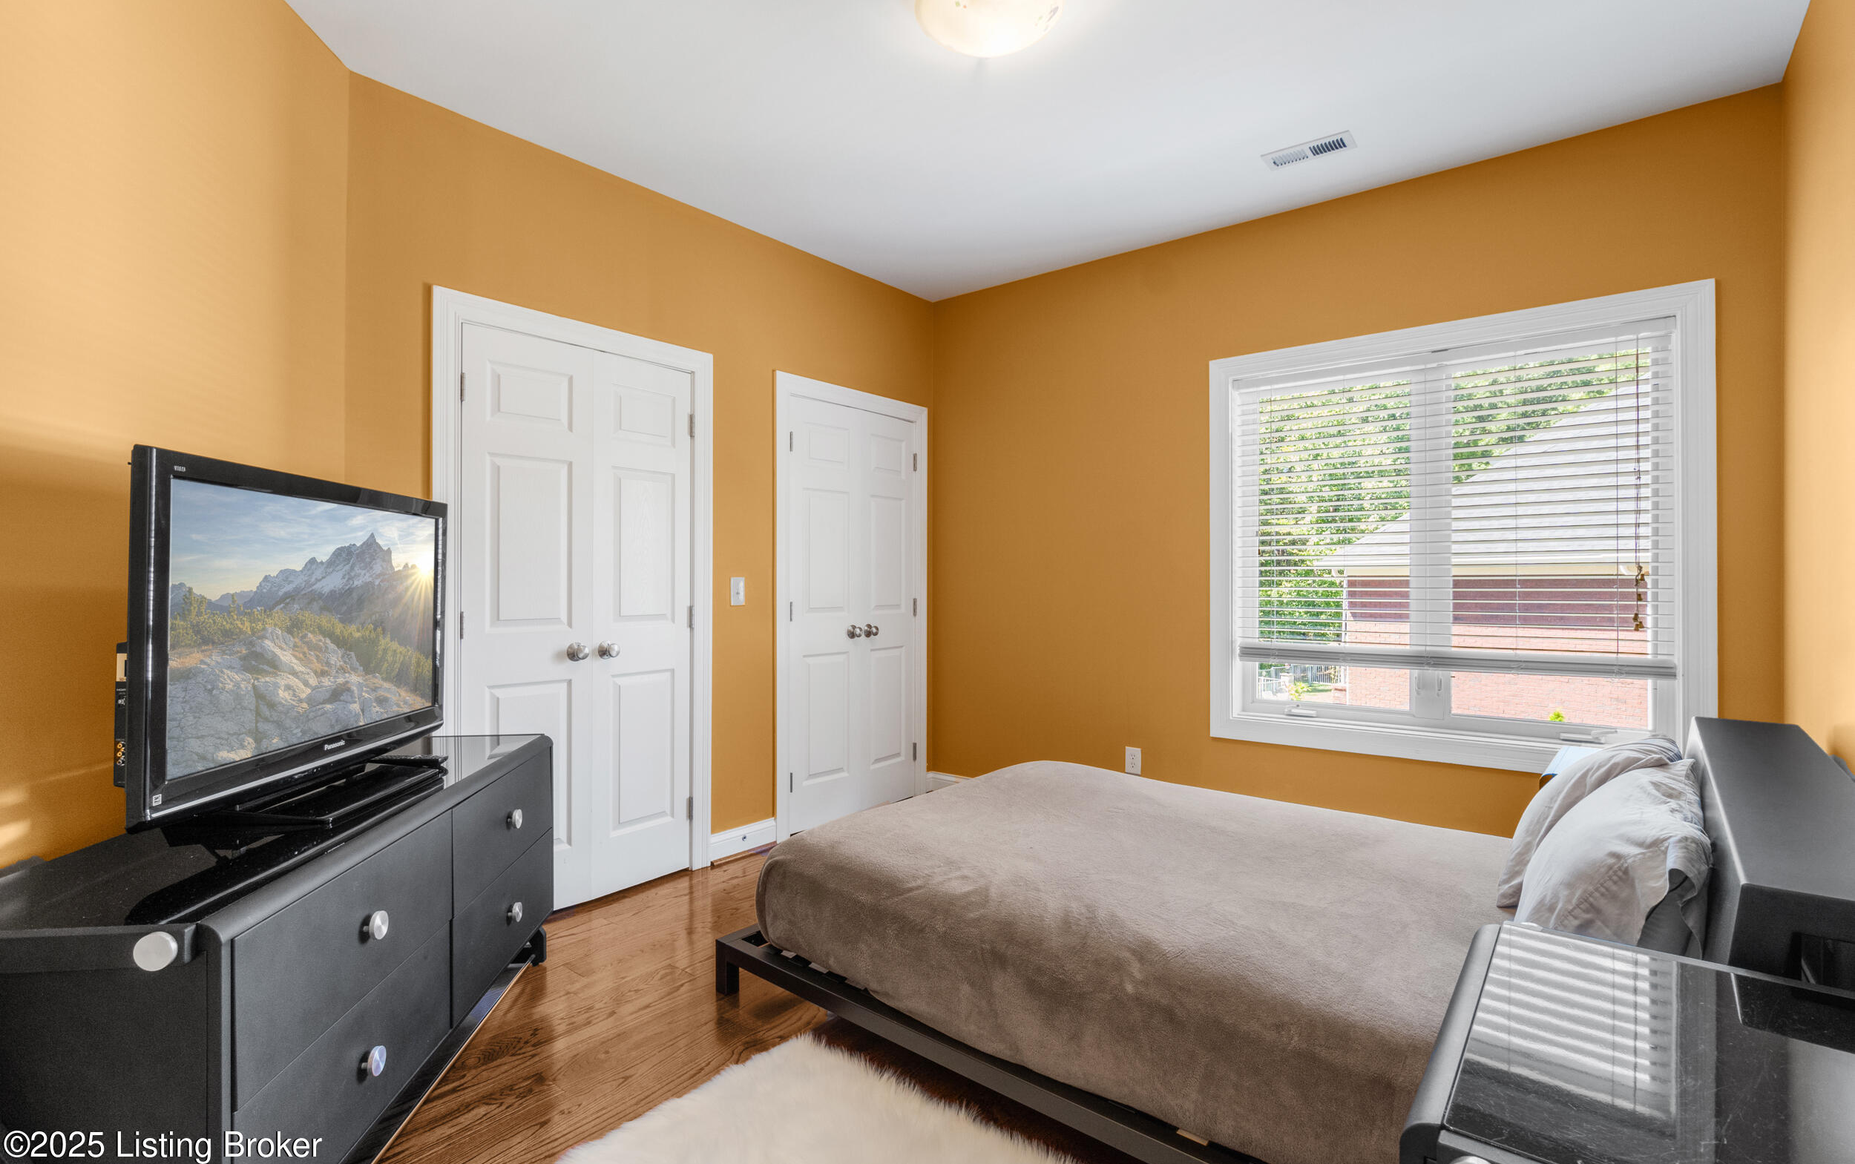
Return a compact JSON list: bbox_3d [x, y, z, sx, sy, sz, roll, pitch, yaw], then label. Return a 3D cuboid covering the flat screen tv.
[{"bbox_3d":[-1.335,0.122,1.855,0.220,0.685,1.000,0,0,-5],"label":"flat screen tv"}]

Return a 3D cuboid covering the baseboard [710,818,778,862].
[{"bbox_3d":[-0.802,1.121,3.606,0.025,0.114,0.347,0,0,41],"label":"baseboard"}]

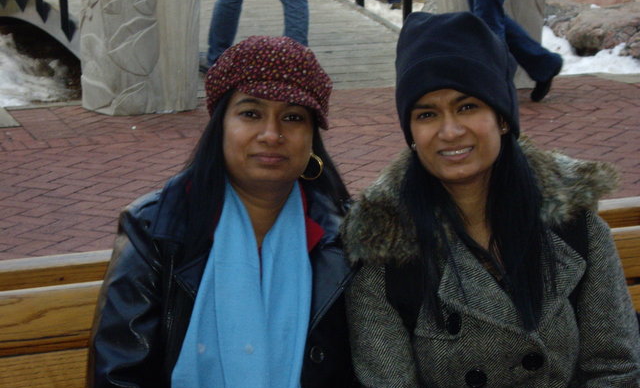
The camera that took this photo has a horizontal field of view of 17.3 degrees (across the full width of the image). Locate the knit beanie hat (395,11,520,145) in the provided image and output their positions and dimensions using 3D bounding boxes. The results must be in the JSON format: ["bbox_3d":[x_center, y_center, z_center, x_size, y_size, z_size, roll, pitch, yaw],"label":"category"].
[{"bbox_3d":[0.204,-0.172,3.110,0.175,0.190,0.215,-6,-3,6],"label":"knit beanie hat"}]

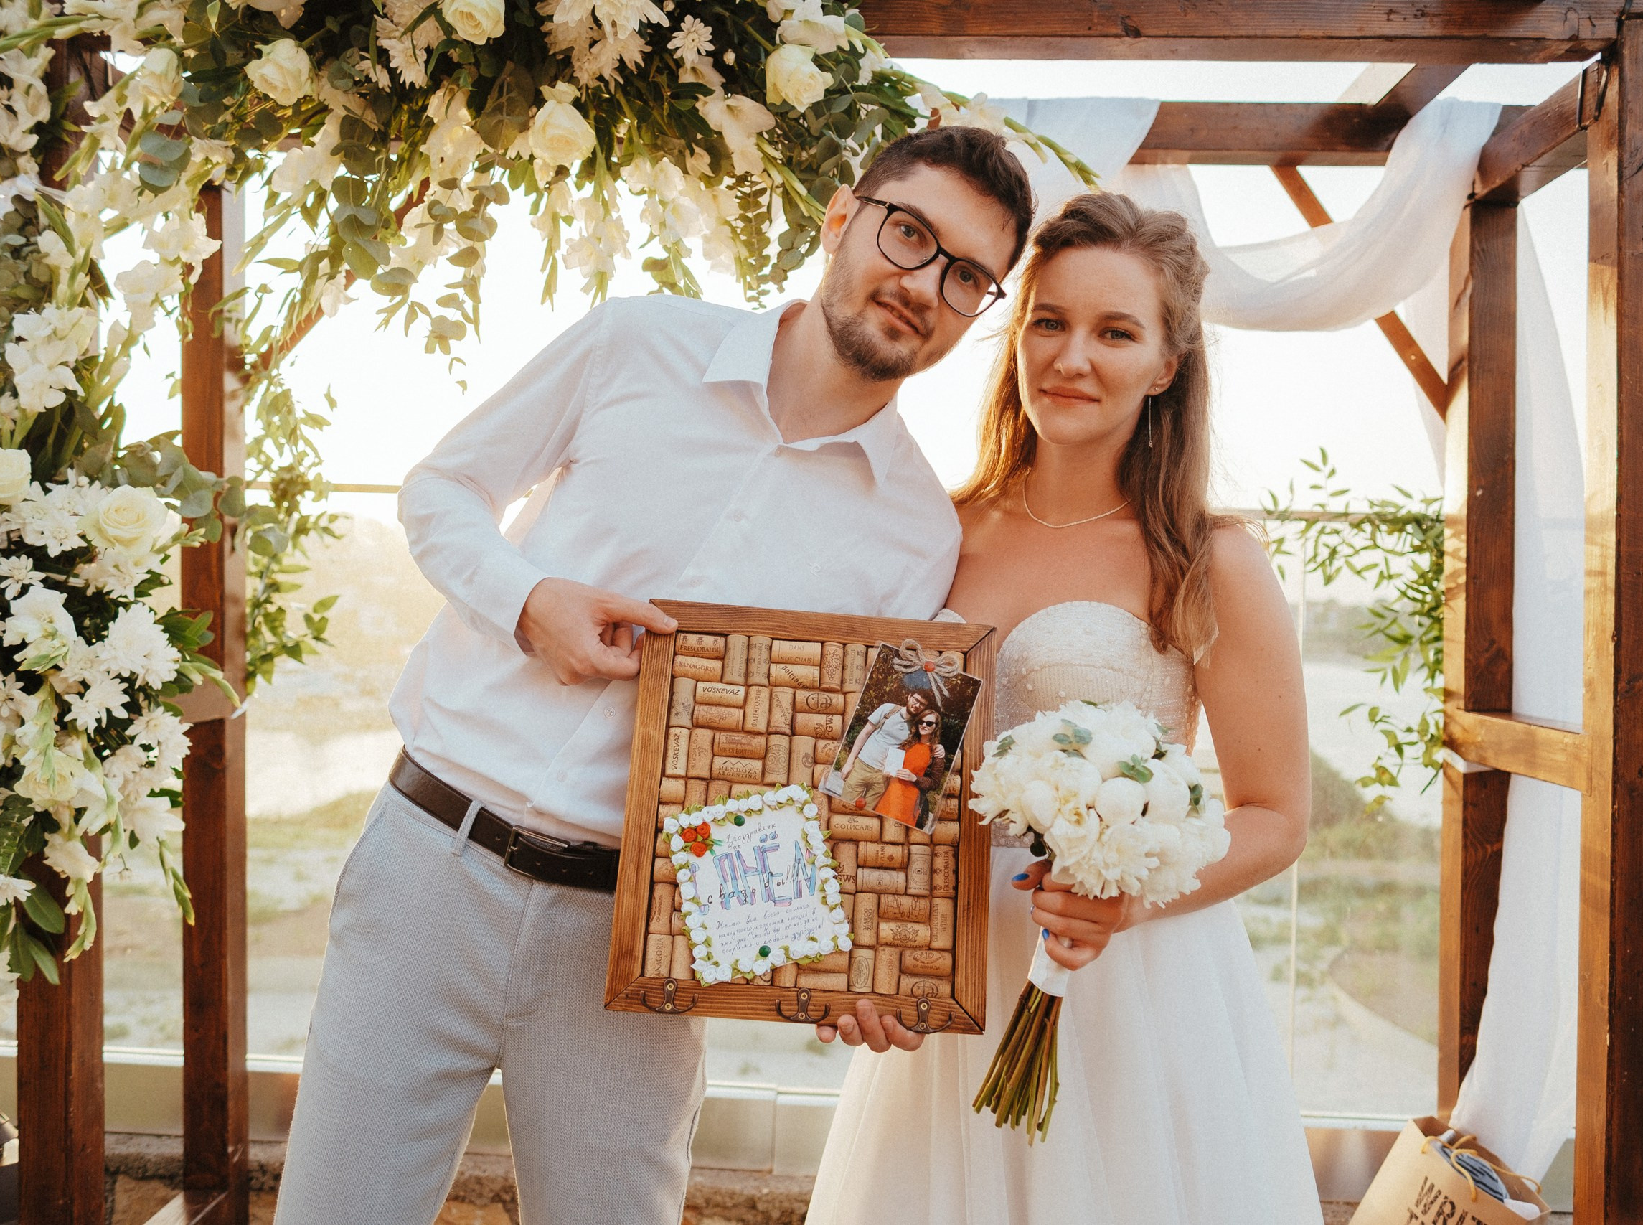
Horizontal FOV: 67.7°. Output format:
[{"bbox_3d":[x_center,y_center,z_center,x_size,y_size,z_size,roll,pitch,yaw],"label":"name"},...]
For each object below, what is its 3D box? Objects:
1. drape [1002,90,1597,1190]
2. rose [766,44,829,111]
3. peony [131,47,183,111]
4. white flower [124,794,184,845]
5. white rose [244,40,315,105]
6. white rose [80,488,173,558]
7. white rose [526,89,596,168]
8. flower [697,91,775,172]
[{"bbox_3d":[0.827,0.054,2.250,1.100,1.990,0.400,0,1,5],"label":"drape"},{"bbox_3d":[-0.031,-0.655,1.500,0.076,0.081,0.075,0,15,-18],"label":"rose"},{"bbox_3d":[-0.847,-0.679,1.560,0.065,0.079,0.065,0,14,-12],"label":"peony"},{"bbox_3d":[-0.828,0.256,1.520,0.072,0.061,0.055,0,9,-30],"label":"white flower"},{"bbox_3d":[-0.673,-0.670,1.520,0.086,0.080,0.075,0,21,-3],"label":"white rose"},{"bbox_3d":[-0.806,-0.106,1.420,0.104,0.082,0.080,0,-9,-24],"label":"white rose"},{"bbox_3d":[-0.310,-0.582,1.470,0.083,0.096,0.080,0,27,-7],"label":"white rose"},{"bbox_3d":[-0.107,-0.595,1.520,0.096,0.099,0.080,0,12,-18],"label":"flower"}]

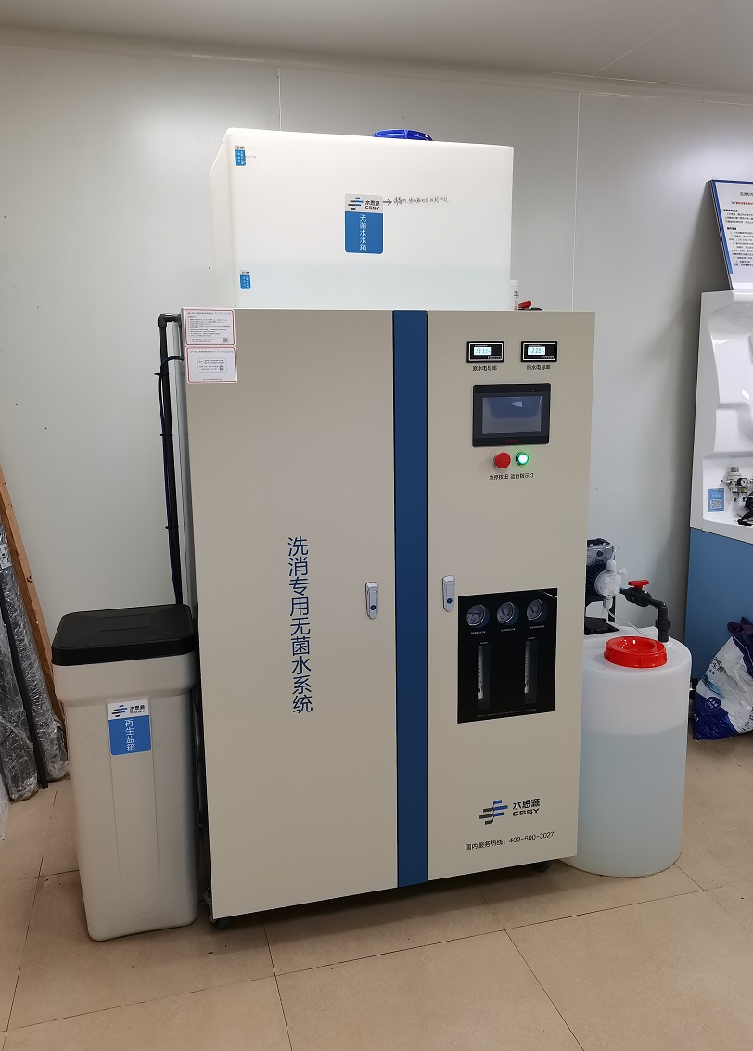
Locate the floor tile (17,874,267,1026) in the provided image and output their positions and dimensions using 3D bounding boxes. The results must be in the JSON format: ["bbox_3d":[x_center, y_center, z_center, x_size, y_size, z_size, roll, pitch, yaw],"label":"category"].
[{"bbox_3d":[-0.612,1.060,2.182,0.600,0.010,0.600,-3,11,-15],"label":"floor tile"}]

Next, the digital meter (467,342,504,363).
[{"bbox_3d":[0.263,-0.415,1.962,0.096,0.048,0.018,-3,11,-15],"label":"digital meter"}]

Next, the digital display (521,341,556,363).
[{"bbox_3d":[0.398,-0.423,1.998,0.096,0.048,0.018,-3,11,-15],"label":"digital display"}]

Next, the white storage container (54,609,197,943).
[{"bbox_3d":[-0.647,0.644,2.196,0.342,0.804,0.332,-3,11,-15],"label":"white storage container"}]

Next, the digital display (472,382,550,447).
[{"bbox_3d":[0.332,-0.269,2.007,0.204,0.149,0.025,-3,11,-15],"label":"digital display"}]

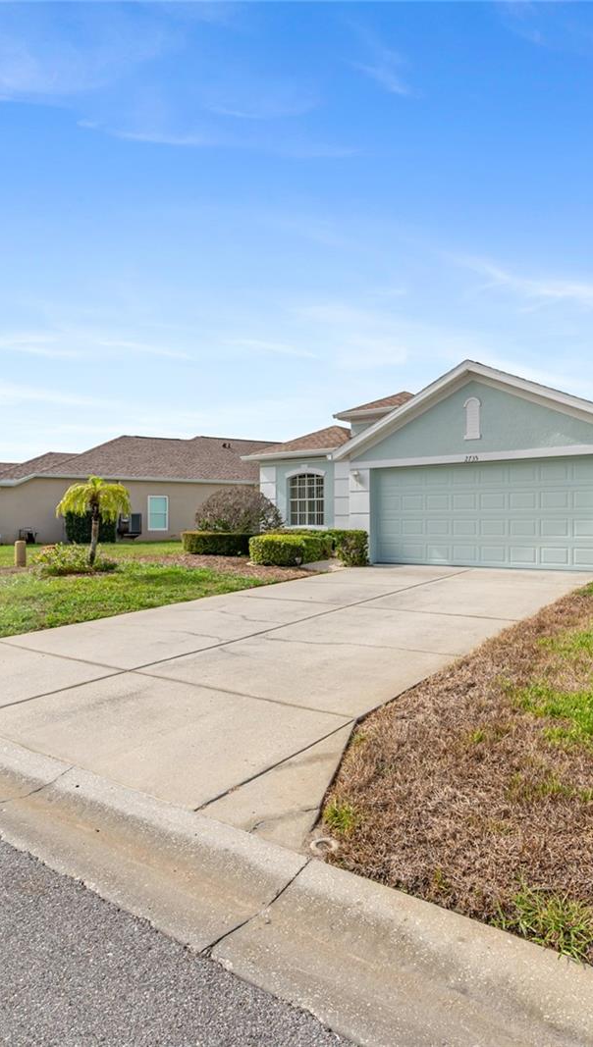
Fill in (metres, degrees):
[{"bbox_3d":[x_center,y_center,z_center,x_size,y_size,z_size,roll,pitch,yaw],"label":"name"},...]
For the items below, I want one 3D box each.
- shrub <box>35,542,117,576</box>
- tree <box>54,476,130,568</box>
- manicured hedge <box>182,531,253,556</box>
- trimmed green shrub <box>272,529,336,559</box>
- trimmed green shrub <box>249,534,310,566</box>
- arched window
[{"bbox_3d":[-5.077,0.799,14.000,1.750,0.550,1.500,0,0,-20],"label":"shrub"},{"bbox_3d":[-4.973,-0.062,15.000,1.750,2.170,1.750,0,0,-18],"label":"tree"},{"bbox_3d":[-2.422,0.648,19.600,2.500,0.700,1.000,0,0,37],"label":"manicured hedge"},{"bbox_3d":[0.250,0.568,16.600,1.250,0.830,1.250,0,0,37],"label":"trimmed green shrub"},{"bbox_3d":[-0.369,0.629,14.700,1.100,0.710,0.950,0,0,37],"label":"trimmed green shrub"},{"bbox_3d":[0.289,-0.695,18.000,1.300,1.570,0.150,0,0,37],"label":"arched window"}]

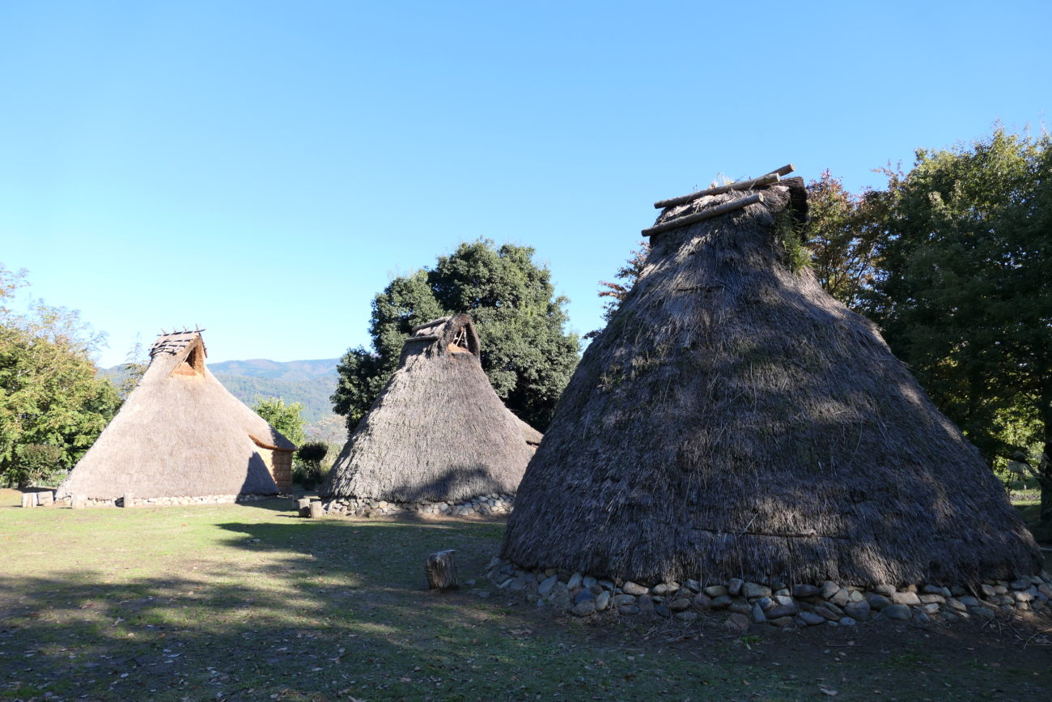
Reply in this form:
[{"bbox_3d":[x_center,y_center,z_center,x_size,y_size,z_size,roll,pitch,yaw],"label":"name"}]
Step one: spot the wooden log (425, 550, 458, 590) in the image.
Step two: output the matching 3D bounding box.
[{"bbox_3d":[-0.930,2.413,8.137,0.360,0.400,0.340,1,-7,-6],"label":"wooden log"}]

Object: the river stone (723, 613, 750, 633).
[{"bbox_3d":[1.924,2.468,6.684,0.220,0.160,0.180,0,-8,0],"label":"river stone"}]

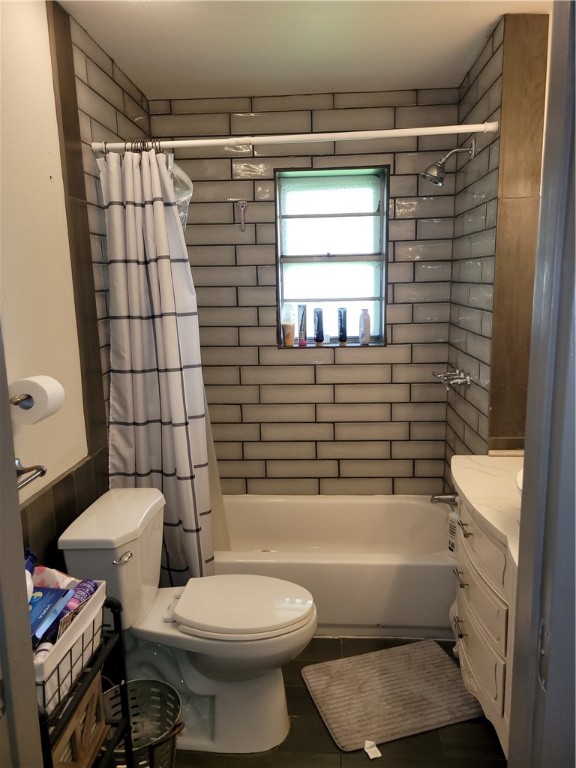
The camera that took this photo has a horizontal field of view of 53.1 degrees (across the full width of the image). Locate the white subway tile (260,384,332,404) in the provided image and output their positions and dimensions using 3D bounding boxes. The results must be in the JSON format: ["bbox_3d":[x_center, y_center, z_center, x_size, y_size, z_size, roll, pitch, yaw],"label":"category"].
[{"bbox_3d":[0.050,0.057,3.145,0.403,0.101,0.010,-1,12,3],"label":"white subway tile"}]

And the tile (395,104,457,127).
[{"bbox_3d":[0.679,-1.313,2.839,0.298,0.102,0.010,-1,11,3],"label":"tile"}]

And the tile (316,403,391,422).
[{"bbox_3d":[0.361,0.159,3.167,0.406,0.102,0.012,0,11,3],"label":"tile"}]

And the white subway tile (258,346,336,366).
[{"bbox_3d":[0.045,-0.153,3.055,0.401,0.102,0.012,-1,11,3],"label":"white subway tile"}]

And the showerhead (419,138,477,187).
[{"bbox_3d":[0.706,-0.982,2.572,0.229,0.200,0.105,-1,12,3],"label":"showerhead"}]

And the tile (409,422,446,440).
[{"bbox_3d":[0.764,0.258,3.146,0.192,0.102,0.010,-1,12,3],"label":"tile"}]

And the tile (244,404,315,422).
[{"bbox_3d":[-0.050,0.162,3.190,0.406,0.102,0.012,0,11,3],"label":"tile"}]

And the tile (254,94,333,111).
[{"bbox_3d":[0.024,-1.381,2.846,0.401,0.066,0.012,0,10,3],"label":"tile"}]

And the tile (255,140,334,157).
[{"bbox_3d":[0.029,-1.202,2.895,0.405,0.102,0.010,-1,11,3],"label":"tile"}]

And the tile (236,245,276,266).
[{"bbox_3d":[-0.167,-0.677,3.012,0.206,0.102,0.010,-1,11,3],"label":"tile"}]

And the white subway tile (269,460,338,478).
[{"bbox_3d":[0.083,0.475,3.229,0.404,0.100,0.010,-1,12,3],"label":"white subway tile"}]

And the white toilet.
[{"bbox_3d":[-0.283,0.812,2.005,0.773,0.773,0.444,0,10,3],"label":"white toilet"}]

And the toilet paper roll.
[{"bbox_3d":[-0.669,0.038,1.529,0.116,0.116,0.101,0,10,3],"label":"toilet paper roll"}]

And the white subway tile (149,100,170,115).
[{"bbox_3d":[-0.637,-1.382,2.885,0.105,0.061,0.012,0,10,3],"label":"white subway tile"}]

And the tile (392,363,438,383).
[{"bbox_3d":[0.710,-0.054,3.105,0.293,0.102,0.012,0,11,3],"label":"tile"}]

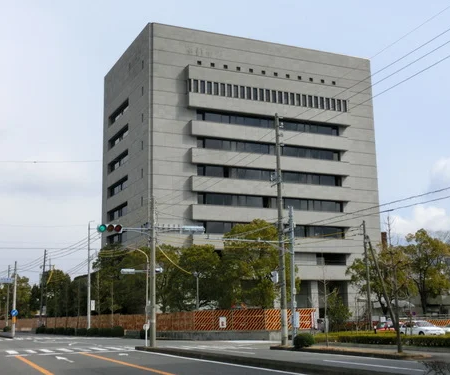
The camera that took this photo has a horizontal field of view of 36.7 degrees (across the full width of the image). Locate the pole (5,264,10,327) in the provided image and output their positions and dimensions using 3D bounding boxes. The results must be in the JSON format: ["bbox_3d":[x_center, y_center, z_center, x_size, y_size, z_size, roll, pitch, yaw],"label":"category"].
[{"bbox_3d":[-35.367,18.165,111.044,0.300,10.943,0.300,4,-12,-25],"label":"pole"}]

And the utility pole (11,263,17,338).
[{"bbox_3d":[-19.826,10.620,64.146,0.280,7.051,0.280,4,-12,-25],"label":"utility pole"}]

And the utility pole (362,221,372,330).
[{"bbox_3d":[13.041,8.238,61.988,0.270,10.360,0.270,4,-12,-25],"label":"utility pole"}]

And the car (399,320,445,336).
[{"bbox_3d":[14.436,10.622,50.497,1.700,1.420,4.500,4,-12,-25],"label":"car"}]

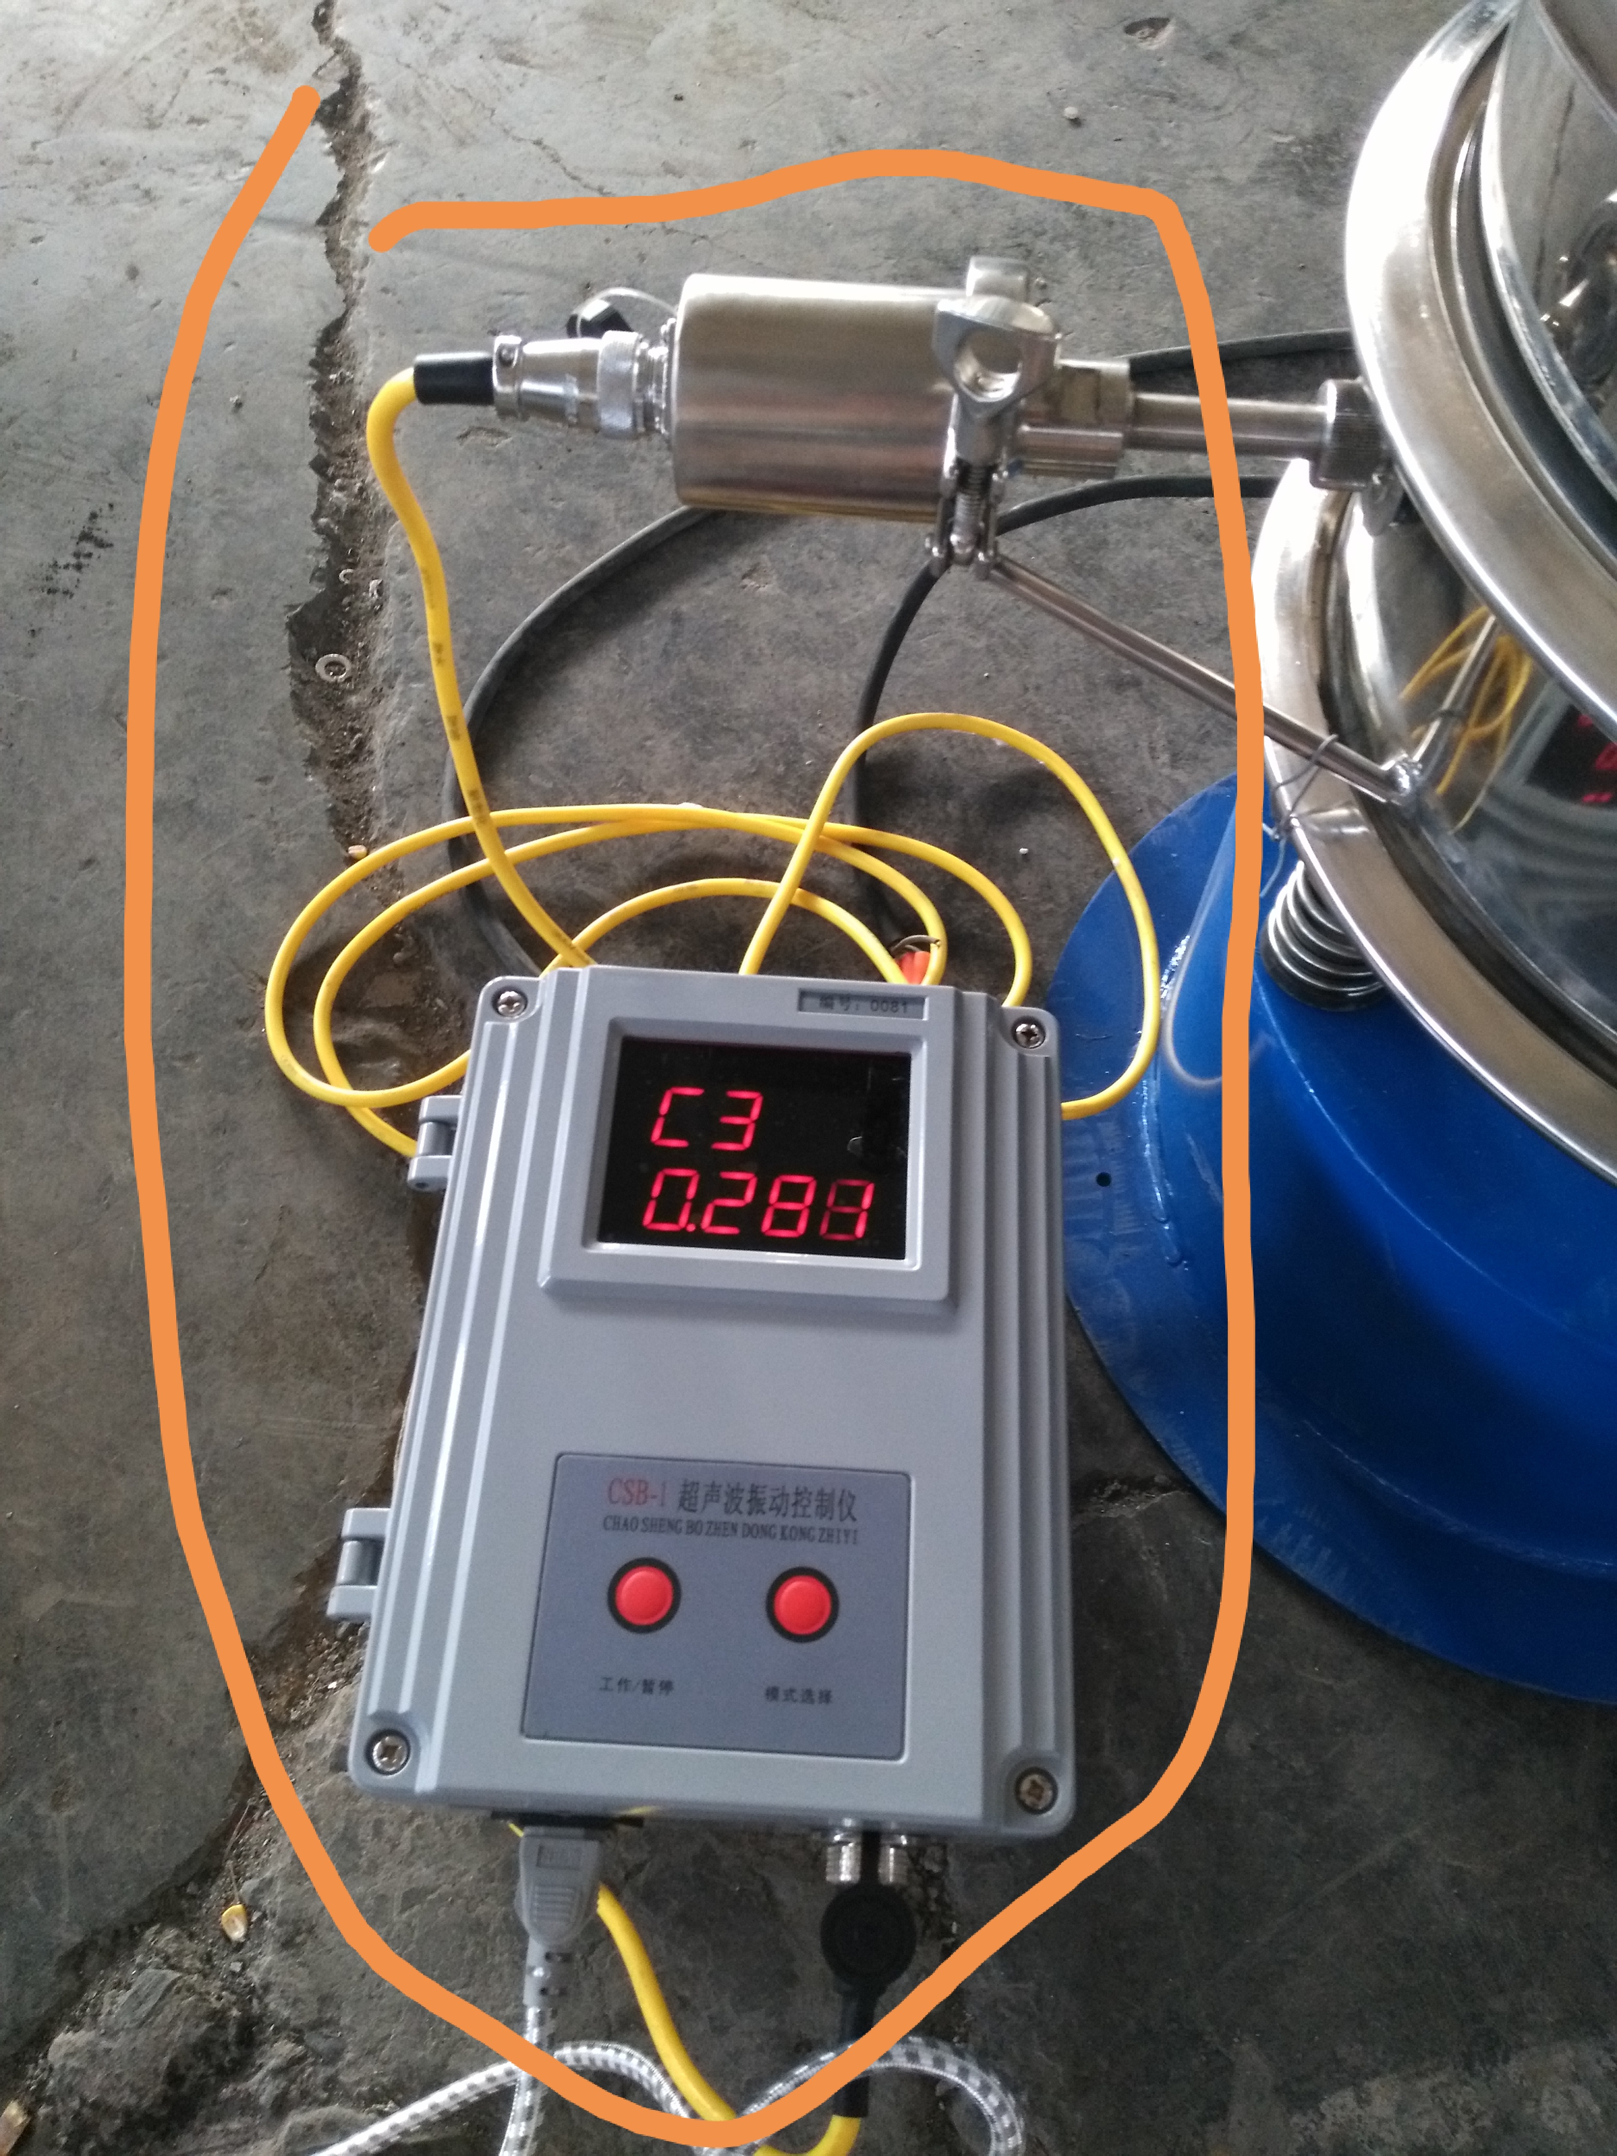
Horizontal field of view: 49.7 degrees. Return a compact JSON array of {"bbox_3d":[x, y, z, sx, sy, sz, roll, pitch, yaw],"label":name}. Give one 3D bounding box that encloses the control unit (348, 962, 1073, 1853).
[{"bbox_3d":[-0.032,0.112,0.622,0.236,0.100,0.289,3,61,0],"label":"control unit"}]

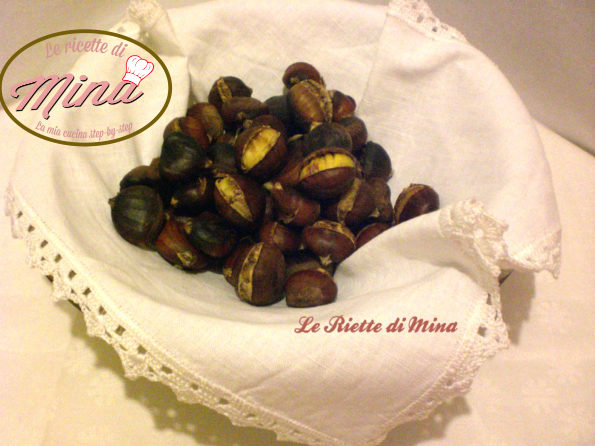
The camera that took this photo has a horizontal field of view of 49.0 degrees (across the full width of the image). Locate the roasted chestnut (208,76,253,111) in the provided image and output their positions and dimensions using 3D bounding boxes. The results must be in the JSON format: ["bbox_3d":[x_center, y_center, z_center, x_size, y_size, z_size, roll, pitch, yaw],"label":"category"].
[{"bbox_3d":[-0.048,-0.091,0.475,0.033,0.028,0.029,0,42,0],"label":"roasted chestnut"}]

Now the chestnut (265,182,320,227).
[{"bbox_3d":[-0.003,-0.012,0.425,0.036,0.027,0.030,-15,48,-14],"label":"chestnut"}]

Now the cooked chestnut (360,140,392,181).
[{"bbox_3d":[0.052,-0.043,0.448,0.029,0.028,0.028,0,44,0],"label":"cooked chestnut"}]

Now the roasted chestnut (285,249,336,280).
[{"bbox_3d":[0.008,0.029,0.422,0.033,0.028,0.029,0,44,0],"label":"roasted chestnut"}]

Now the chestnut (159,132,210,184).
[{"bbox_3d":[-0.075,-0.043,0.430,0.033,0.029,0.030,0,42,0],"label":"chestnut"}]

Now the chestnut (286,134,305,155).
[{"bbox_3d":[0.001,-0.052,0.453,0.030,0.026,0.028,0,44,0],"label":"chestnut"}]

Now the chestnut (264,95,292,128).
[{"bbox_3d":[-0.012,-0.080,0.480,0.031,0.028,0.028,0,42,0],"label":"chestnut"}]

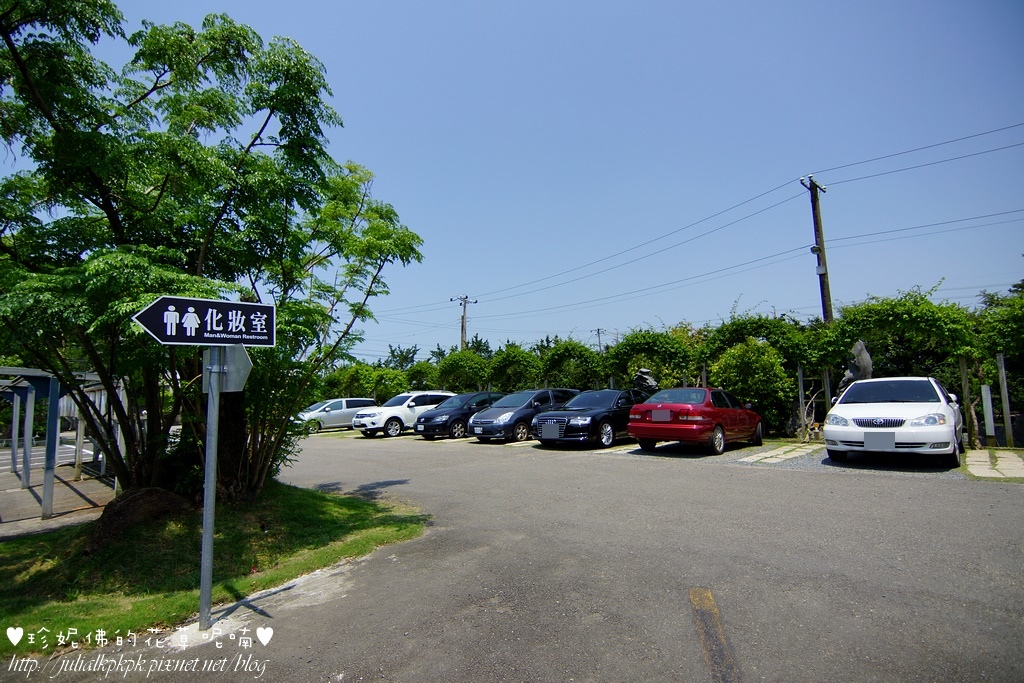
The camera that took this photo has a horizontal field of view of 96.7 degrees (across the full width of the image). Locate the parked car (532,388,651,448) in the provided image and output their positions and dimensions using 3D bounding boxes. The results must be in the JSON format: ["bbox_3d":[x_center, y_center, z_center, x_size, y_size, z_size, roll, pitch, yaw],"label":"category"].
[{"bbox_3d":[2.809,2.171,13.410,1.999,1.460,5.140,-8,-9,42],"label":"parked car"}]

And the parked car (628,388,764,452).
[{"bbox_3d":[4.614,1.854,10.987,4.450,1.390,1.745,5,-10,-45],"label":"parked car"}]

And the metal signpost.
[{"bbox_3d":[-1.928,0.754,2.856,0.800,2.140,0.460,3,-8,-36],"label":"metal signpost"}]

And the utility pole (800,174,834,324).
[{"bbox_3d":[10.938,-1.551,15.844,0.900,8.827,0.400,-8,-9,43],"label":"utility pole"}]

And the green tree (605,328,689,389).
[{"bbox_3d":[4.628,1.361,15.507,3.090,3.427,1.800,-8,-9,43],"label":"green tree"}]

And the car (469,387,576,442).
[{"bbox_3d":[0.620,2.399,15.260,1.745,1.600,4.550,-8,-9,43],"label":"car"}]

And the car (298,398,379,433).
[{"bbox_3d":[-8.856,3.610,22.657,1.770,1.620,4.600,-8,-9,41],"label":"car"}]

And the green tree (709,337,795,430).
[{"bbox_3d":[7.022,1.309,13.423,2.150,2.866,2.000,-8,-9,43],"label":"green tree"}]

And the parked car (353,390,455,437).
[{"bbox_3d":[-4.122,2.916,18.592,1.850,1.700,4.640,-8,-9,43],"label":"parked car"}]

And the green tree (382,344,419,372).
[{"bbox_3d":[-8.787,3.093,35.923,2.900,5.752,2.900,-2,-7,0],"label":"green tree"}]

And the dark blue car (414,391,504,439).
[{"bbox_3d":[-1.584,2.692,17.016,1.809,1.590,4.205,-9,-9,44],"label":"dark blue car"}]

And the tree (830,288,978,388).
[{"bbox_3d":[9.271,0.606,10.977,2.719,3.525,1.700,-8,-9,43],"label":"tree"}]

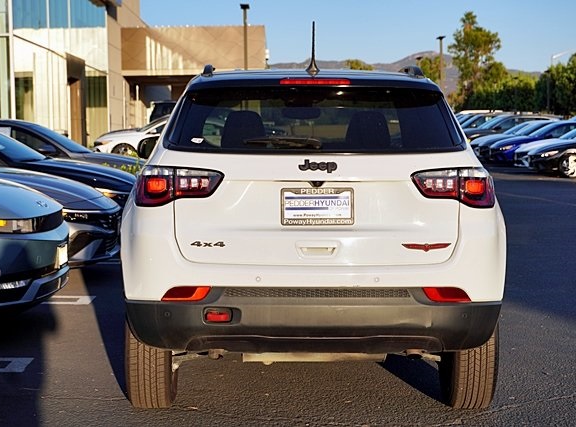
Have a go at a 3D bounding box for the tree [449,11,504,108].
[{"bbox_3d":[14.759,-10.858,105.107,4.273,10.231,4.273,0,4,0],"label":"tree"}]

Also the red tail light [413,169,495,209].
[{"bbox_3d":[0.712,-0.107,5.717,0.386,0.180,0.230,0,4,0],"label":"red tail light"}]

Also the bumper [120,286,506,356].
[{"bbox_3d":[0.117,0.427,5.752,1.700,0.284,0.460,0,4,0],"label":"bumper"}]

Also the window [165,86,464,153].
[{"bbox_3d":[0.113,-0.407,5.770,1.278,0.285,0.200,0,4,0],"label":"window"}]

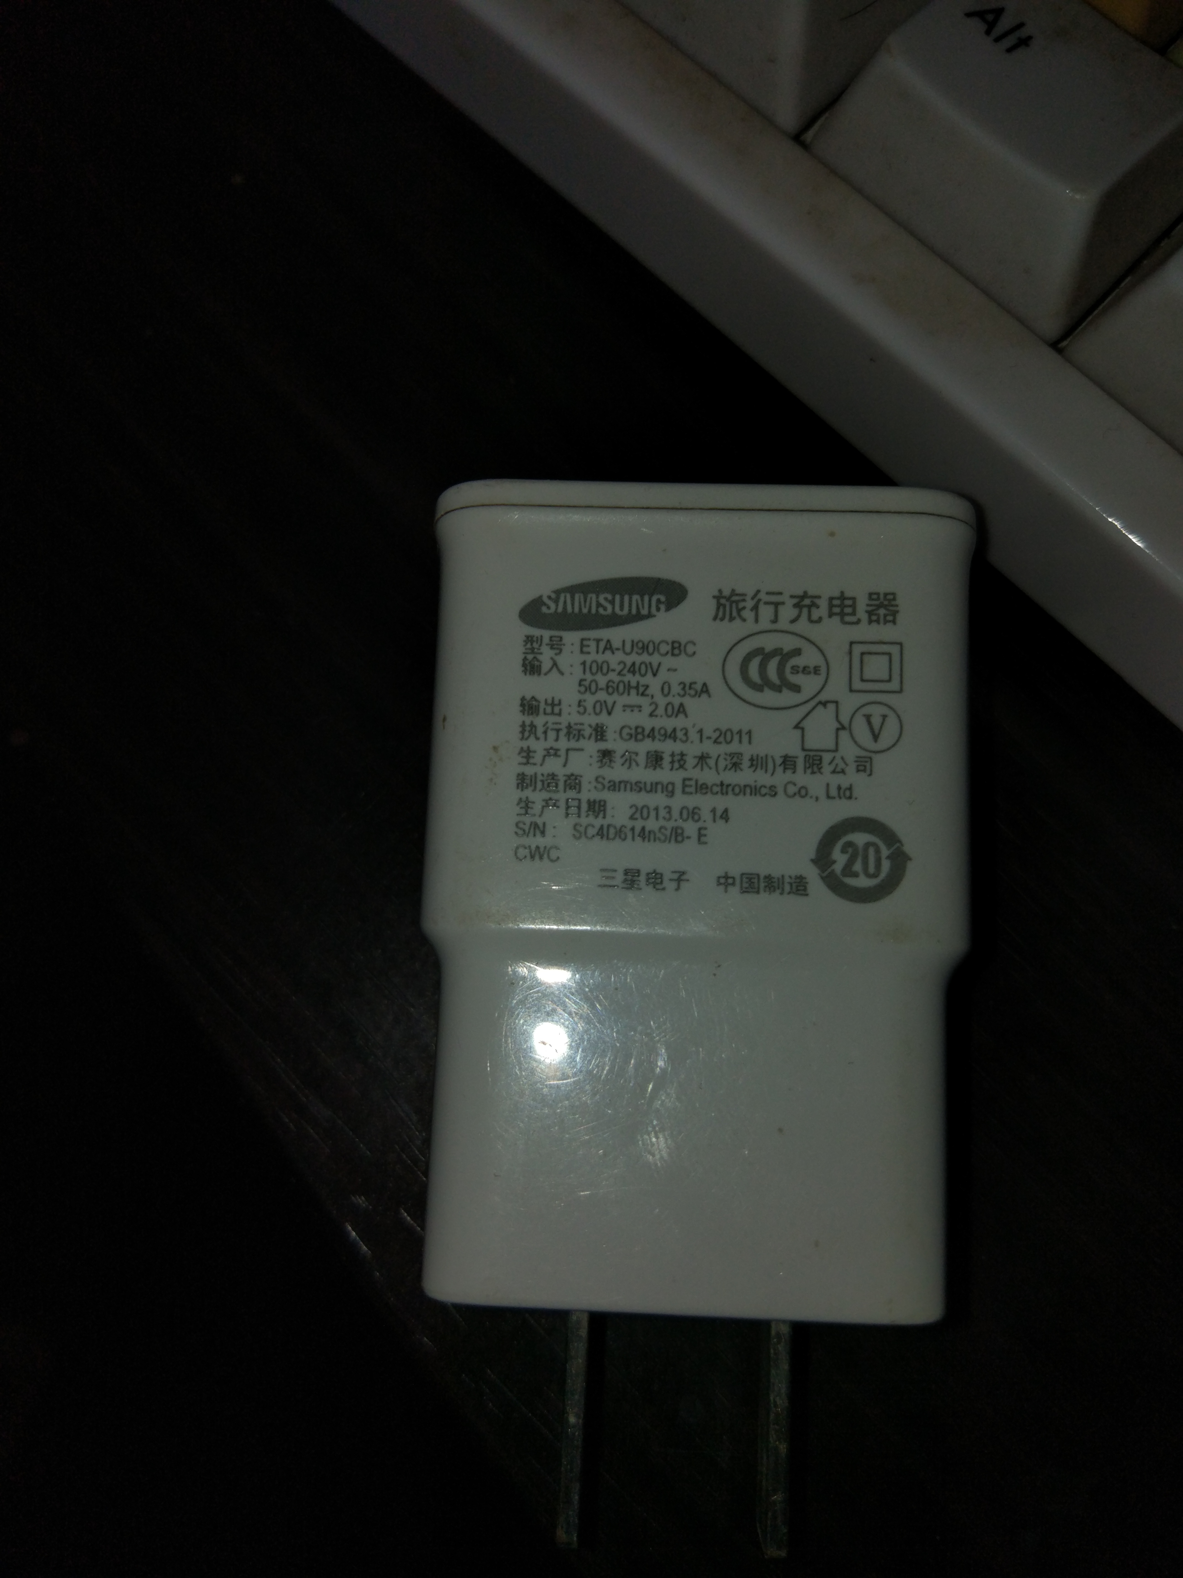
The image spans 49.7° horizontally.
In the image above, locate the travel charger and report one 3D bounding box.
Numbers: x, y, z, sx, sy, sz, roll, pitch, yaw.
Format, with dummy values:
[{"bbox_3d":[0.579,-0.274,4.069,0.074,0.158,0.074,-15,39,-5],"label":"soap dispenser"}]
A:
[{"bbox_3d":[0.007,0.015,0.085,0.034,0.023,0.066,2,83,2],"label":"travel charger"}]

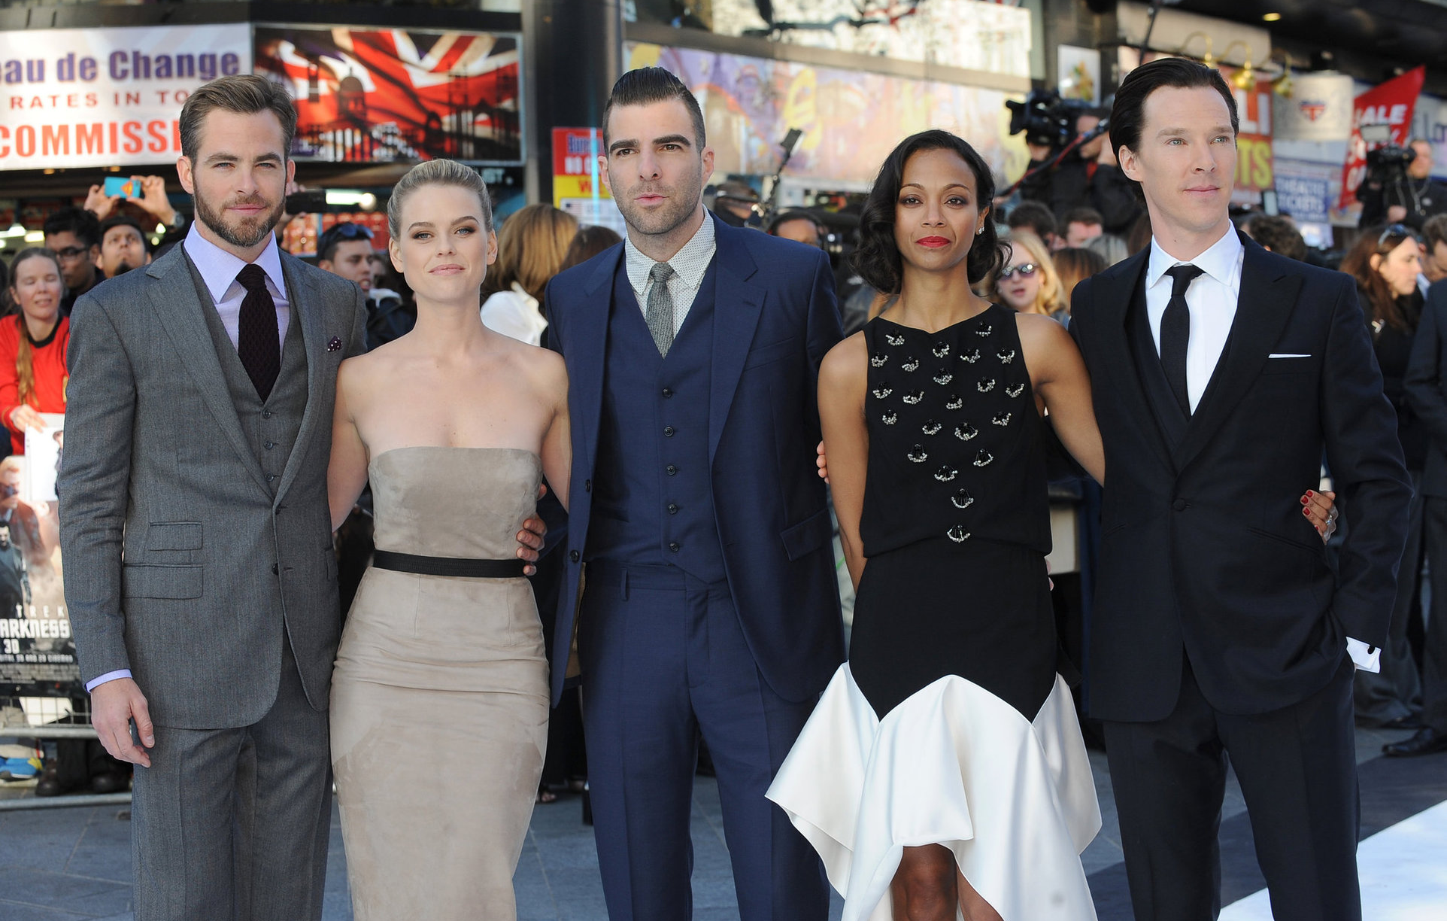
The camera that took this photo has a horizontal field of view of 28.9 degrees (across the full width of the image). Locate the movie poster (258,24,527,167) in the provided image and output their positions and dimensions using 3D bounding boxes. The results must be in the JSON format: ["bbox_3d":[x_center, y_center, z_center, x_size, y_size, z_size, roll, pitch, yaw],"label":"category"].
[{"bbox_3d":[-2.801,-3.055,23.500,2.400,1.120,0.080,-4,5,-32],"label":"movie poster"}]

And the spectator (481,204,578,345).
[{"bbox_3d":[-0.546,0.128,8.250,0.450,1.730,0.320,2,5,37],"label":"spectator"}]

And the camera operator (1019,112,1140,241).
[{"bbox_3d":[1.634,-0.706,12.600,0.500,1.760,0.560,-5,6,-44],"label":"camera operator"}]

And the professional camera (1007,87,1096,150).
[{"bbox_3d":[1.502,-1.522,12.600,0.520,0.280,0.230,-4,5,-37],"label":"professional camera"}]

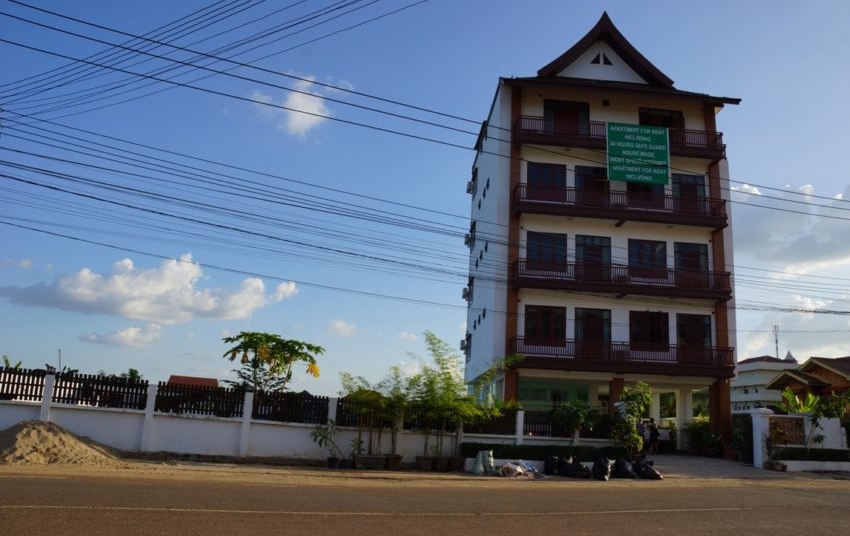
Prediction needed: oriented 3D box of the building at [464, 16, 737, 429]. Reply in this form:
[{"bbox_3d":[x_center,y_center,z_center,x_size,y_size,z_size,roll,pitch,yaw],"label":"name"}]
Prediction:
[{"bbox_3d":[8.030,-0.983,36.770,10.900,20.400,10.800,4,-13,-4],"label":"building"}]

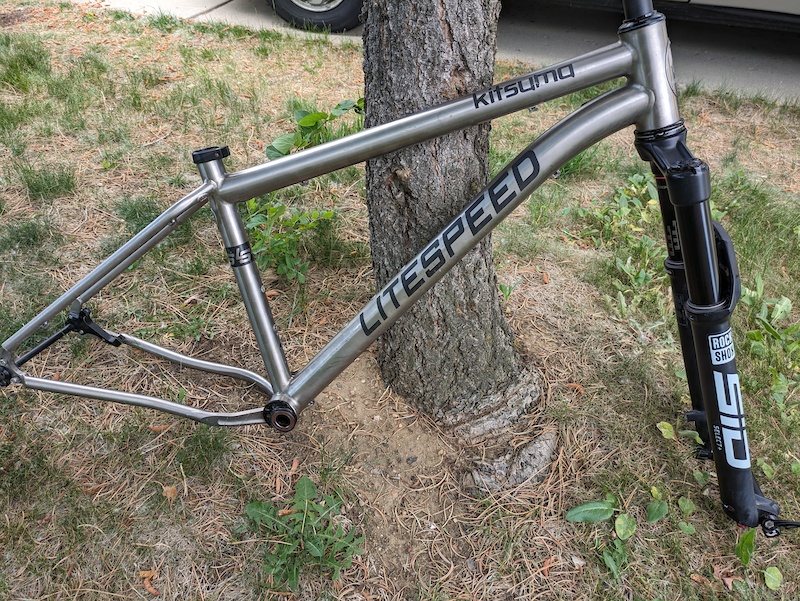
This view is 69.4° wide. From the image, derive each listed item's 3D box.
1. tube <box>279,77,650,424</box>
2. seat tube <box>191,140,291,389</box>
[{"bbox_3d":[0.051,-0.046,0.805,0.074,0.671,0.048,43,23,-11],"label":"tube"},{"bbox_3d":[-0.222,-0.026,0.858,0.041,0.395,0.040,-8,23,12],"label":"seat tube"}]

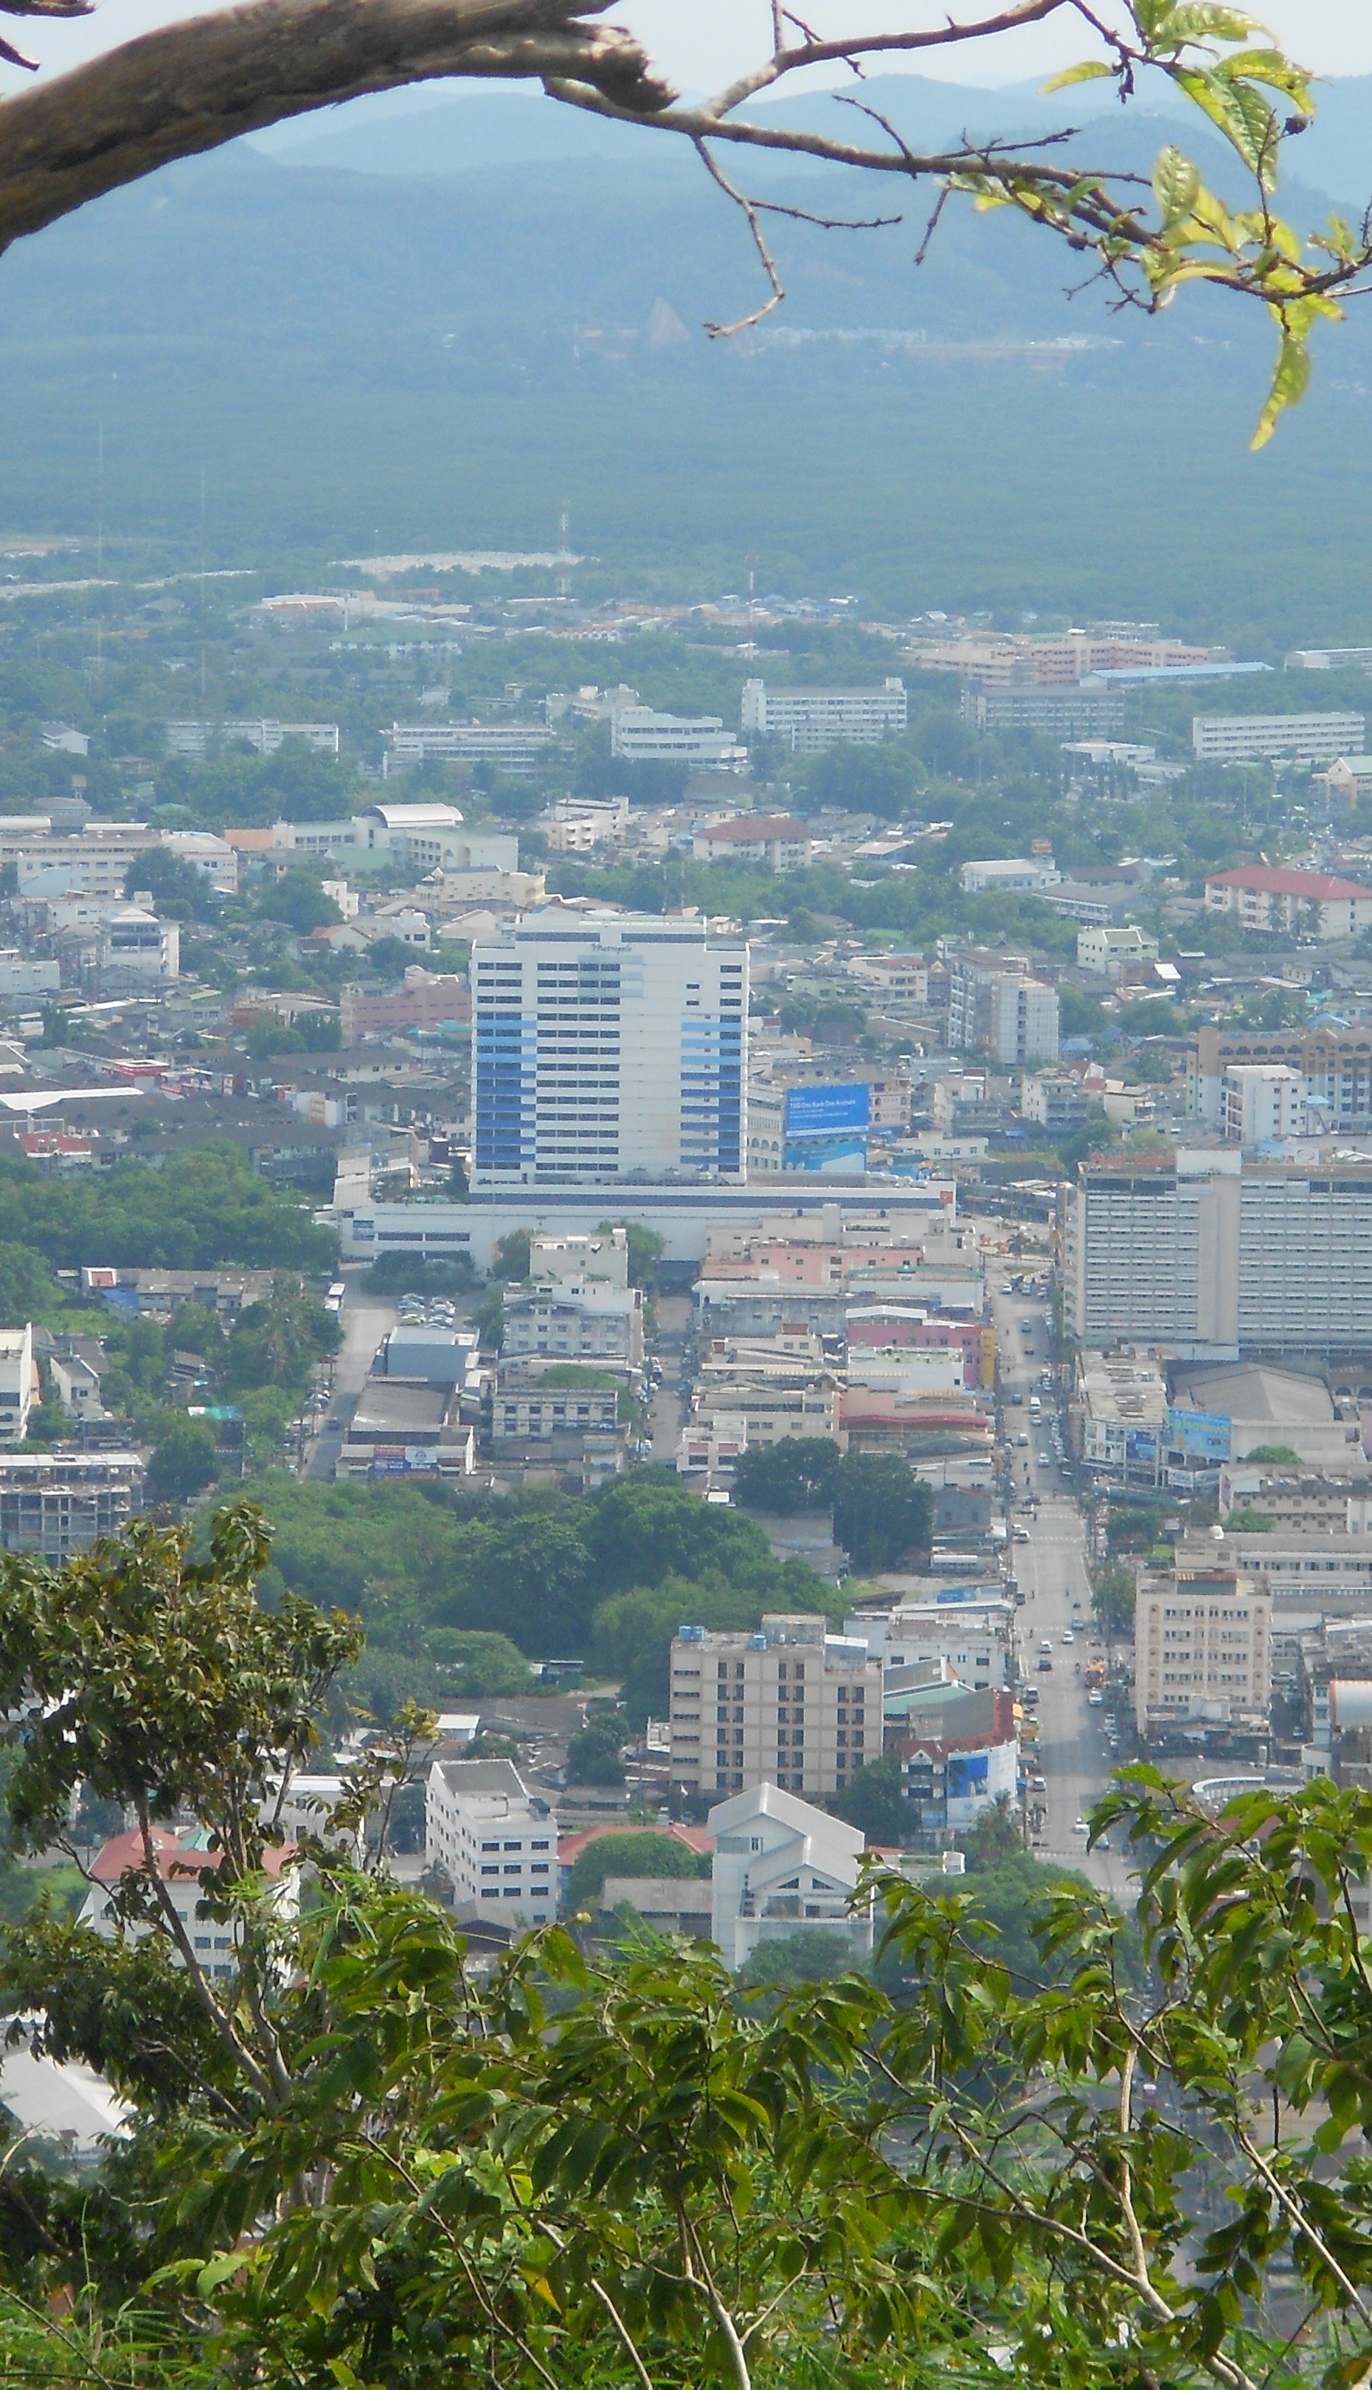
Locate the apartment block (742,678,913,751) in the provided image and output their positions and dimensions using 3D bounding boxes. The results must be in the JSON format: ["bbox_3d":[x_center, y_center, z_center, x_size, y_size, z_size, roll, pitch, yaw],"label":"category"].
[{"bbox_3d":[47.210,-163.150,3093.220,55.000,21.000,15.000,0,7,-8],"label":"apartment block"}]

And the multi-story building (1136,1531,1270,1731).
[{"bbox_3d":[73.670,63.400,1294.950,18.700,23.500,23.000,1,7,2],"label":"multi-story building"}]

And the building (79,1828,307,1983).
[{"bbox_3d":[-60.350,87.560,1114.060,25.500,18.500,17.000,0,7,-3],"label":"building"}]

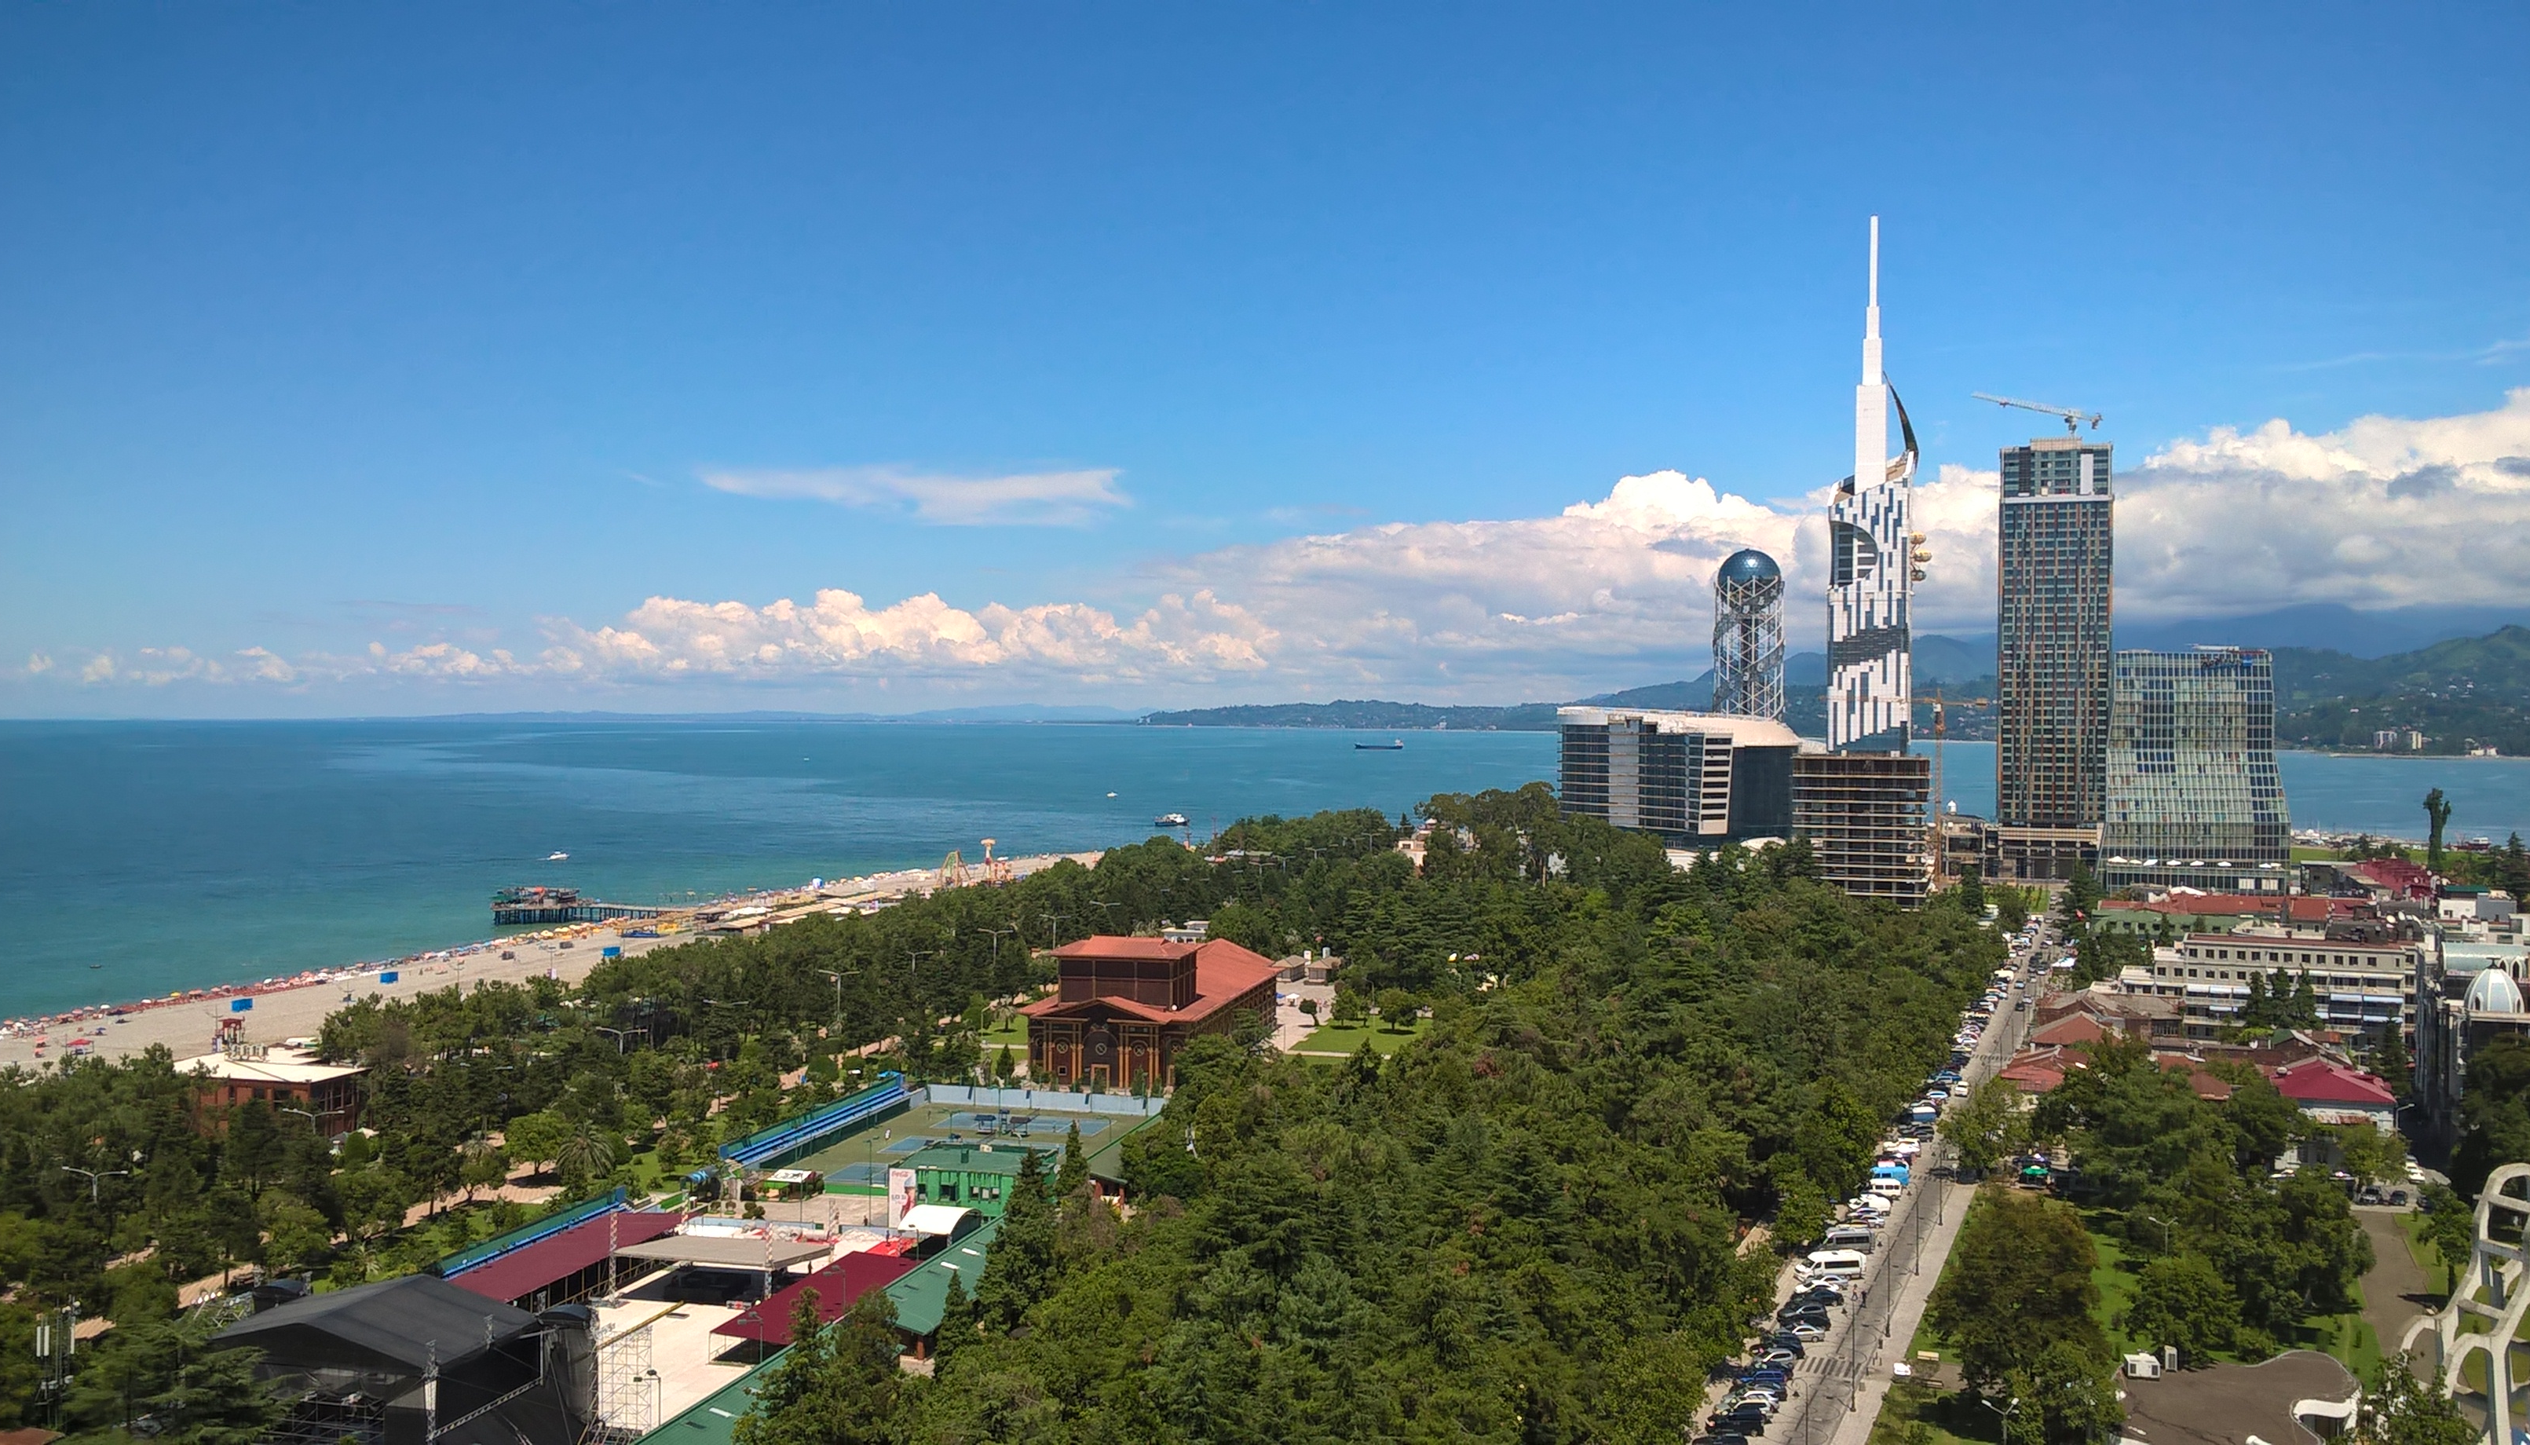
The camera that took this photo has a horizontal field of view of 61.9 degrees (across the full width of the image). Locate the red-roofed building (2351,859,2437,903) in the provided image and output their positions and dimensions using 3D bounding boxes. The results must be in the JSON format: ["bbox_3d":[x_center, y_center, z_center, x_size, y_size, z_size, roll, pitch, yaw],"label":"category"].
[{"bbox_3d":[349.000,50.180,652.000,23.000,15.000,20.000,0,0,23],"label":"red-roofed building"}]

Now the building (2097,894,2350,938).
[{"bbox_3d":[241.000,50.433,530.000,58.000,14.000,15.000,0,0,23],"label":"building"}]

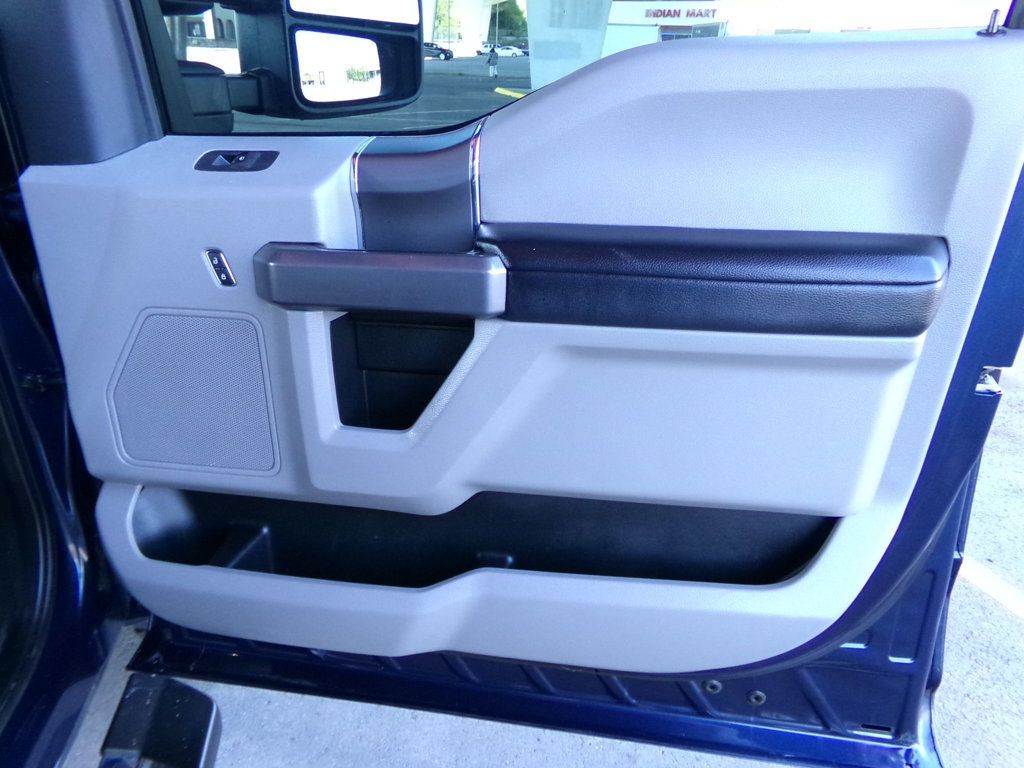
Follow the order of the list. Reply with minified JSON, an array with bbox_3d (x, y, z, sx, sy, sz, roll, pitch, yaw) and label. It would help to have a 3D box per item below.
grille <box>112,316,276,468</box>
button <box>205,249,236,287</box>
[{"bbox_3d":[-0.396,0.014,0.869,0.202,0.205,0.016,3,26,6],"label":"grille"},{"bbox_3d":[-0.324,-0.128,0.791,0.029,0.042,0.011,3,26,6],"label":"button"}]

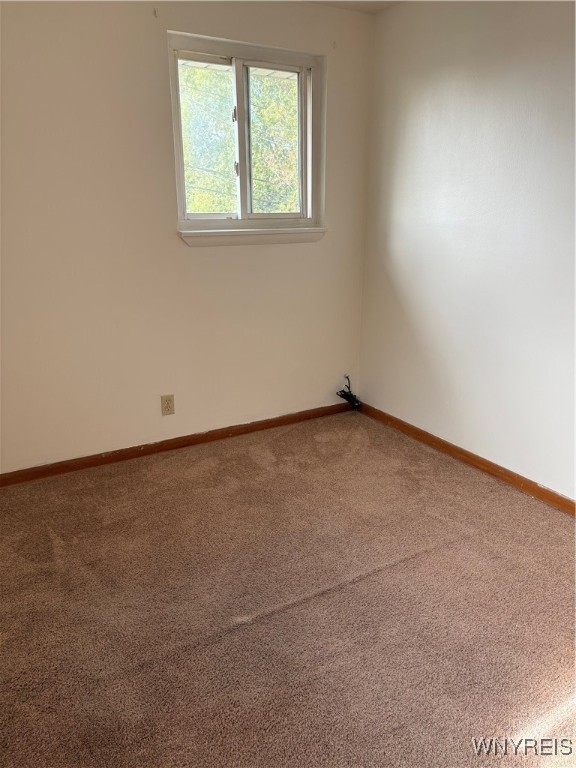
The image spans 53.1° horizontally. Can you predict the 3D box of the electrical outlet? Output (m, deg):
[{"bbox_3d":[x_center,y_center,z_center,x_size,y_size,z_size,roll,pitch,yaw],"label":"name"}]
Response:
[{"bbox_3d":[-0.660,0.117,3.150,0.071,0.115,0.010,-10,20,-29],"label":"electrical outlet"}]

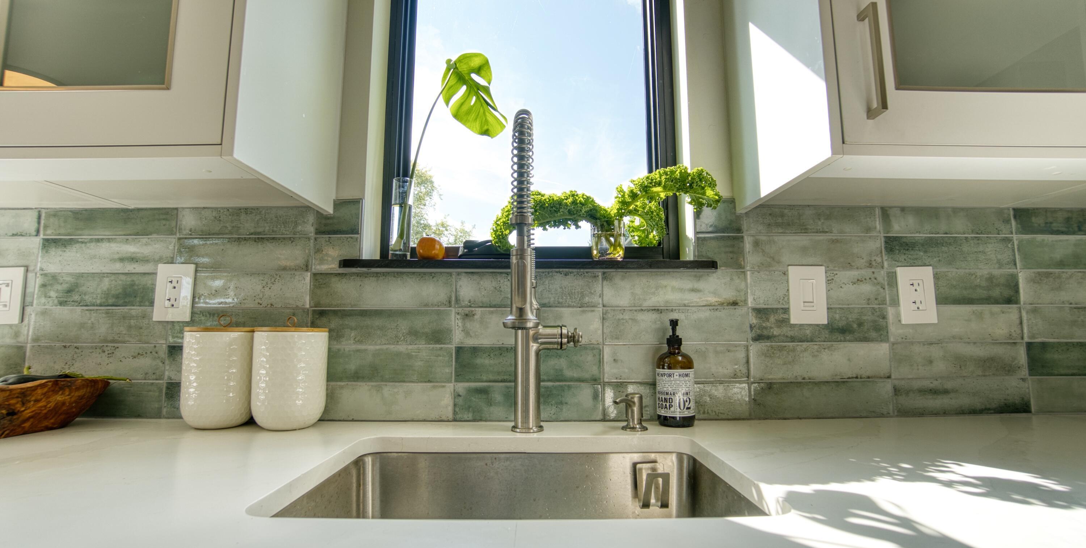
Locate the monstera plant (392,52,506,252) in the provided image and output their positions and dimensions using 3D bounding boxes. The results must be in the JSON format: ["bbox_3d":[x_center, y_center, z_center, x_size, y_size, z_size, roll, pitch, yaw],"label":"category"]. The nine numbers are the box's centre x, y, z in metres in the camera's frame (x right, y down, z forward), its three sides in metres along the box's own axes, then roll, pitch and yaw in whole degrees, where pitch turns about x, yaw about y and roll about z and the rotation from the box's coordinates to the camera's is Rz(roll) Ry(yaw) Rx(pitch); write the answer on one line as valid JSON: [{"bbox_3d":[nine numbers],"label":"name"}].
[{"bbox_3d":[-0.213,-0.289,1.041,0.256,0.480,0.140,0,-6,0],"label":"monstera plant"}]

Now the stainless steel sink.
[{"bbox_3d":[-0.025,0.406,0.608,0.610,0.220,0.380,0,-6,0],"label":"stainless steel sink"}]

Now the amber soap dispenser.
[{"bbox_3d":[0.261,0.190,0.884,0.075,0.209,0.080,-2,-6,15],"label":"amber soap dispenser"}]

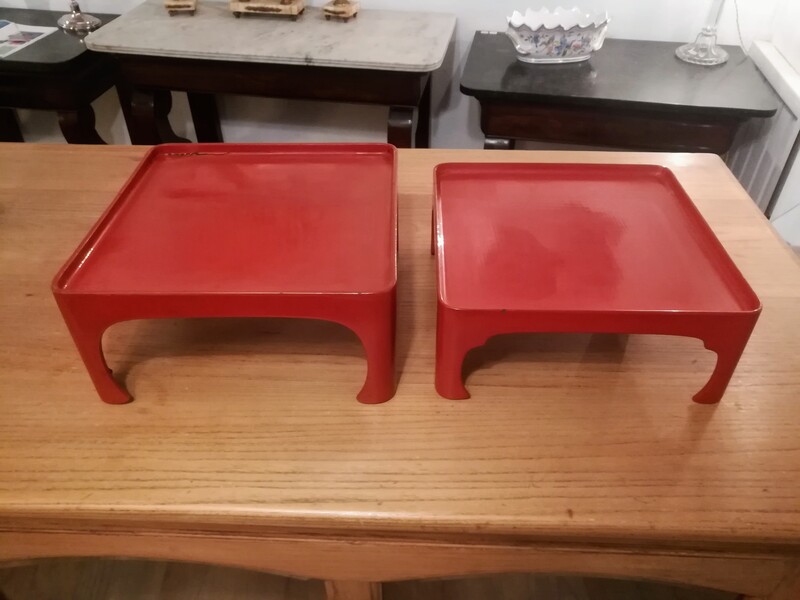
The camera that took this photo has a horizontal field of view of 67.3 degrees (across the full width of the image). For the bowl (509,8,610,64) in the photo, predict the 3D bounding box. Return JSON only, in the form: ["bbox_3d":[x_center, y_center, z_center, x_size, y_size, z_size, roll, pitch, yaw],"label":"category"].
[{"bbox_3d":[0.433,-0.731,1.665,0.284,0.110,0.162,0,41,1],"label":"bowl"}]

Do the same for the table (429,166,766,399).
[{"bbox_3d":[0.244,-0.042,0.907,0.386,0.167,0.364,1,41,1],"label":"table"}]

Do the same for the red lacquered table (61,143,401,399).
[{"bbox_3d":[-0.204,-0.057,0.904,0.402,0.199,0.383,0,41,0],"label":"red lacquered table"}]

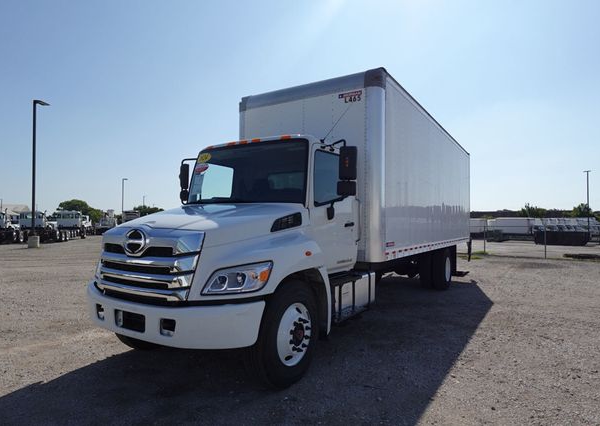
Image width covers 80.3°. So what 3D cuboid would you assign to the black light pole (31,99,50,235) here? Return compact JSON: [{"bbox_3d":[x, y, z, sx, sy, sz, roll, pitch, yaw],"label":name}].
[{"bbox_3d":[-15.805,-2.743,21.782,0.350,8.200,0.900,-1,-2,42],"label":"black light pole"}]

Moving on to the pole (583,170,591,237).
[{"bbox_3d":[38.150,-1.260,47.000,1.300,8.700,0.350,-1,-2,30],"label":"pole"}]

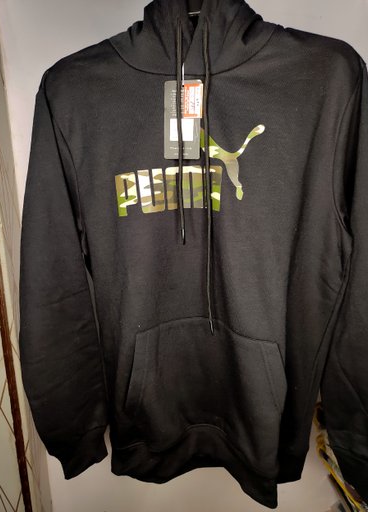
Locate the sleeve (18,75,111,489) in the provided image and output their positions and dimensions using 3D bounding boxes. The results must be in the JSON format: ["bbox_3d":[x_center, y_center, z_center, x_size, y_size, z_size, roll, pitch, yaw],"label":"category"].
[{"bbox_3d":[-0.200,0.078,0.568,0.140,0.660,0.130,1,15,0],"label":"sleeve"}]

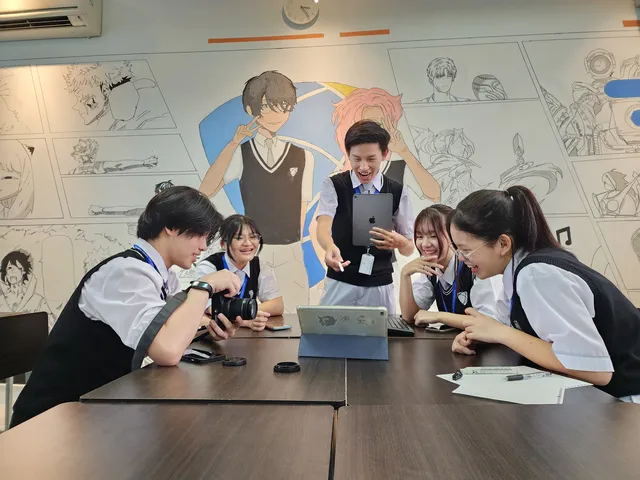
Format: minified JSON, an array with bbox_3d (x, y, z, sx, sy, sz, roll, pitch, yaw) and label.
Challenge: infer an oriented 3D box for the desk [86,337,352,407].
[{"bbox_3d":[-0.200,0.708,1.179,0.548,0.740,0.654,0,-2,4],"label":"desk"}]

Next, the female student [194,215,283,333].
[{"bbox_3d":[-0.358,0.498,1.834,0.450,1.206,0.620,0,-2,-16],"label":"female student"}]

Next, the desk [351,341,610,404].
[{"bbox_3d":[0.354,0.705,1.154,0.548,0.740,0.654,0,-2,4],"label":"desk"}]

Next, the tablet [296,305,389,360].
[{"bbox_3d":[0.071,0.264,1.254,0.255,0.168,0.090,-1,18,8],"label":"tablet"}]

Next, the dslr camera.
[{"bbox_3d":[-0.242,0.195,1.190,0.120,0.092,0.125,-1,-2,10],"label":"dslr camera"}]

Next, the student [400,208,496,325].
[{"bbox_3d":[0.532,0.477,1.685,0.470,1.231,0.600,-1,-2,27],"label":"student"}]

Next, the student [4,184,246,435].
[{"bbox_3d":[-0.558,0.464,1.245,0.700,1.235,0.500,0,-2,-5],"label":"student"}]

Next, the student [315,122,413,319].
[{"bbox_3d":[0.216,0.274,2.042,0.480,1.664,0.420,0,-2,3],"label":"student"}]

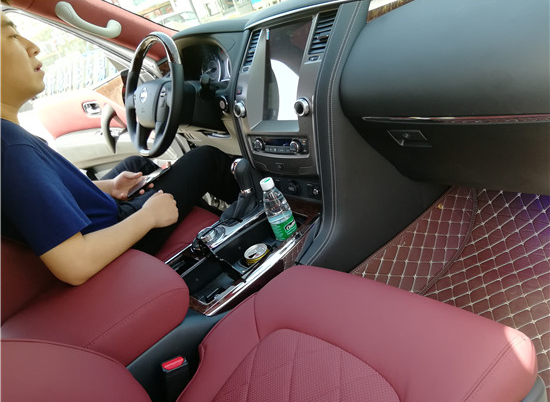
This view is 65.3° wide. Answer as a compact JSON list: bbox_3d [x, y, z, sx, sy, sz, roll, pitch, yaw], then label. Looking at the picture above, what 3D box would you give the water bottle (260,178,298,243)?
[{"bbox_3d":[0.018,0.046,1.084,0.064,0.225,0.064,-36,29,-31],"label":"water bottle"}]

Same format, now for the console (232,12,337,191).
[{"bbox_3d":[0.028,-0.263,1.112,0.107,0.410,0.315,-7,11,-40],"label":"console"}]

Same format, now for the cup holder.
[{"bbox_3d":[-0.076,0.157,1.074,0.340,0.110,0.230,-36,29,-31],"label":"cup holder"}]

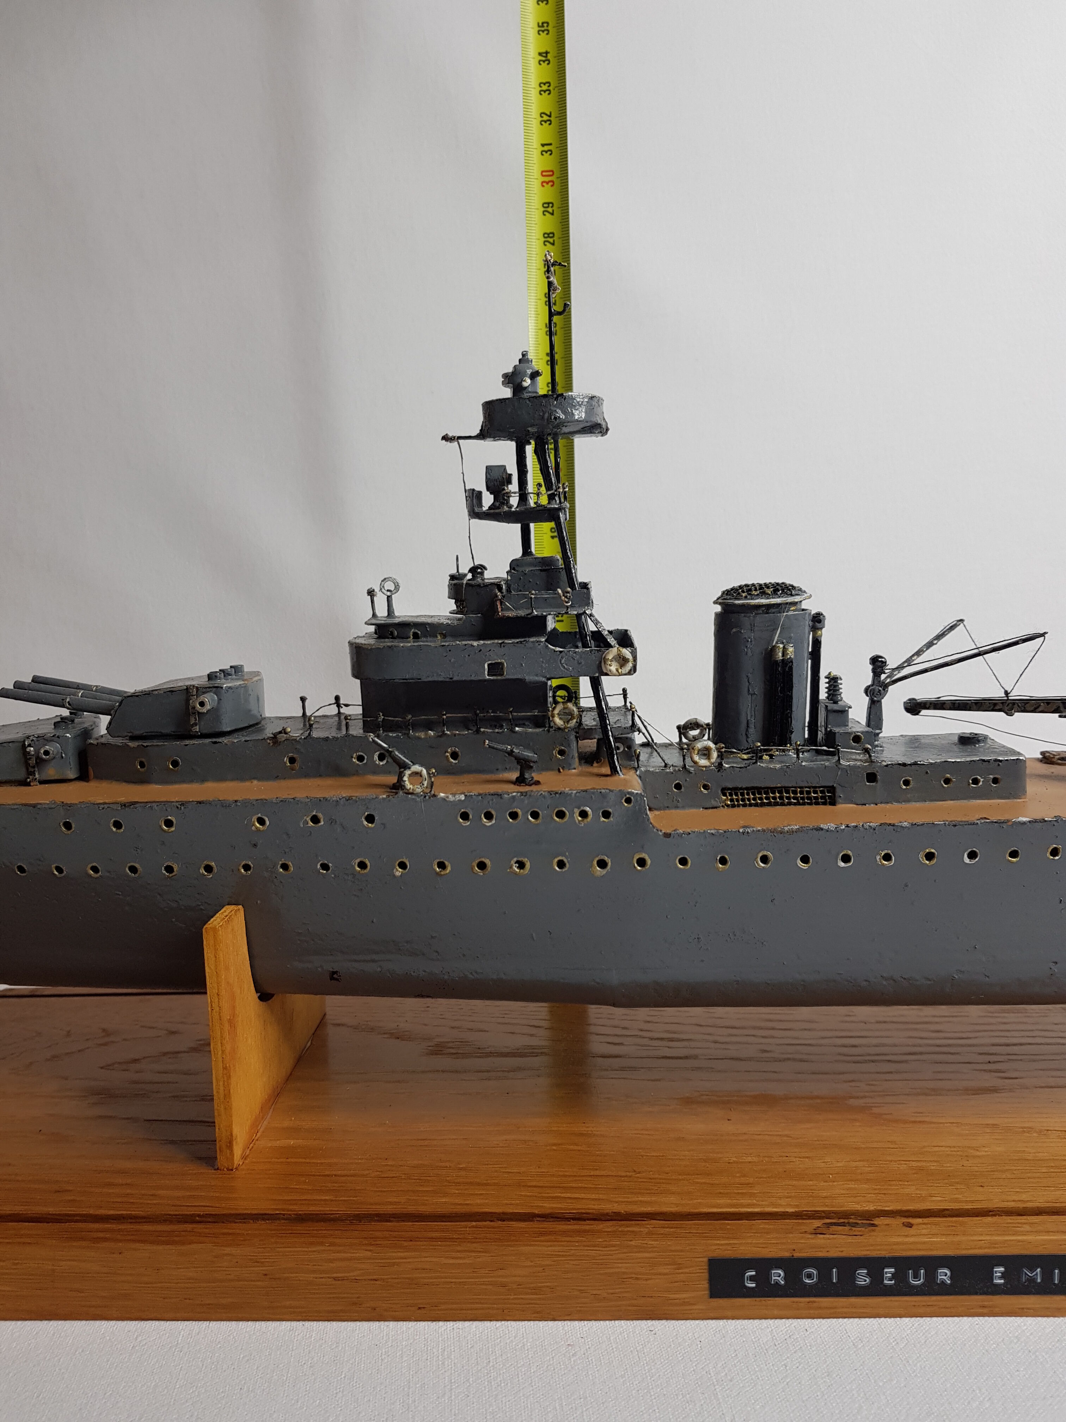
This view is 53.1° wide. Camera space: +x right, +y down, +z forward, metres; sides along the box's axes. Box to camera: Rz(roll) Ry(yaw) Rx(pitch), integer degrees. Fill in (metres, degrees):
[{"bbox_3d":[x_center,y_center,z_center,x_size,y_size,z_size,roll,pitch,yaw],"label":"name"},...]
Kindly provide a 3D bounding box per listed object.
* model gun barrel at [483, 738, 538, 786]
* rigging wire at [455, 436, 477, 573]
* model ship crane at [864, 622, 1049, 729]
[{"bbox_3d":[-0.005,0.013,0.265,0.013,0.012,0.005,-2,8,-4],"label":"model gun barrel"},{"bbox_3d":[-0.018,-0.055,0.282,0.002,0.033,0.002,-7,7,3],"label":"rigging wire"},{"bbox_3d":[0.106,-0.008,0.284,0.036,0.028,0.056,-1,8,2],"label":"model ship crane"}]

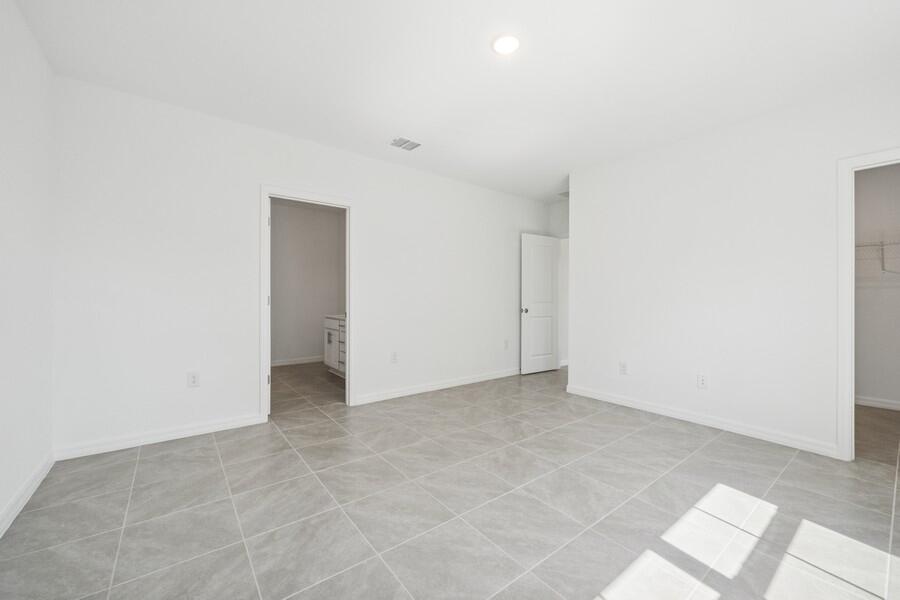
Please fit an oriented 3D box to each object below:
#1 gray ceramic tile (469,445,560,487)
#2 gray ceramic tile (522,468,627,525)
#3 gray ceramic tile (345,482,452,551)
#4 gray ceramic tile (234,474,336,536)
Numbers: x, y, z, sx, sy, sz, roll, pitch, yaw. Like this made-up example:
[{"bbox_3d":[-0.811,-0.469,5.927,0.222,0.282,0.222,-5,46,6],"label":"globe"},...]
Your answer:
[{"bbox_3d":[0.464,1.183,2.345,0.461,0.012,0.461,1,-1,-38],"label":"gray ceramic tile"},{"bbox_3d":[0.702,1.095,1.840,0.435,0.010,0.435,0,0,-38],"label":"gray ceramic tile"},{"bbox_3d":[-0.287,1.174,1.802,0.459,0.012,0.460,1,-1,-38],"label":"gray ceramic tile"},{"bbox_3d":[-0.893,1.095,1.758,0.435,0.010,0.435,0,0,-38],"label":"gray ceramic tile"}]

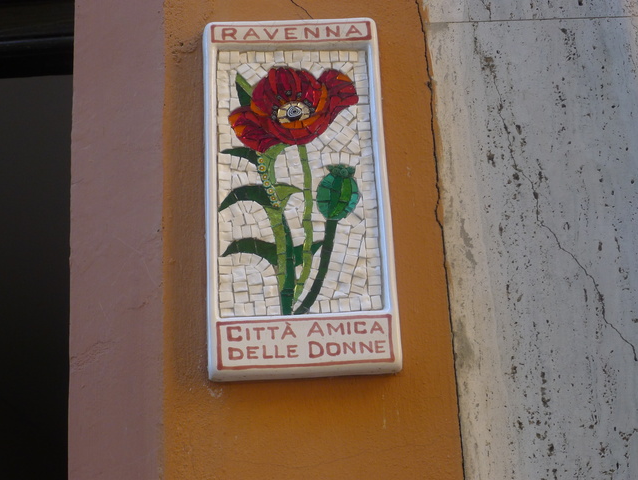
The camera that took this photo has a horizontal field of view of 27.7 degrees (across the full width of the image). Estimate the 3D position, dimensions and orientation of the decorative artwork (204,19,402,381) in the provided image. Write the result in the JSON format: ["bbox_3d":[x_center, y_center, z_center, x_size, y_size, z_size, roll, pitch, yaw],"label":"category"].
[{"bbox_3d":[-0.024,-0.054,1.426,0.200,0.415,0.030,-2,-22,-2],"label":"decorative artwork"}]

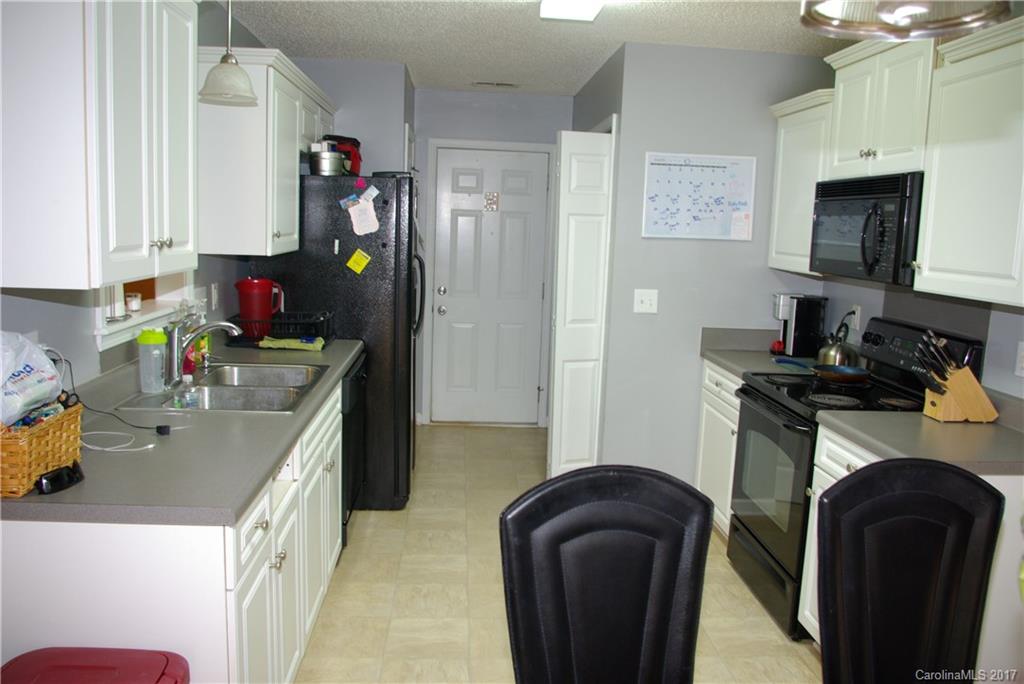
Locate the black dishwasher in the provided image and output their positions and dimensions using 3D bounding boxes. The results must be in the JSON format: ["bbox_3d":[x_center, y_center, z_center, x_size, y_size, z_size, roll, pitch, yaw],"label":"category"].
[{"bbox_3d":[-1.044,0.510,3.685,0.605,0.865,0.600,2,9,-4],"label":"black dishwasher"}]

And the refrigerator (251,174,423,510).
[{"bbox_3d":[-0.960,-0.035,4.422,0.850,1.760,0.860,2,9,-4],"label":"refrigerator"}]

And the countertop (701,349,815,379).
[{"bbox_3d":[1.373,0.120,3.908,0.639,0.040,0.595,2,9,-4],"label":"countertop"}]

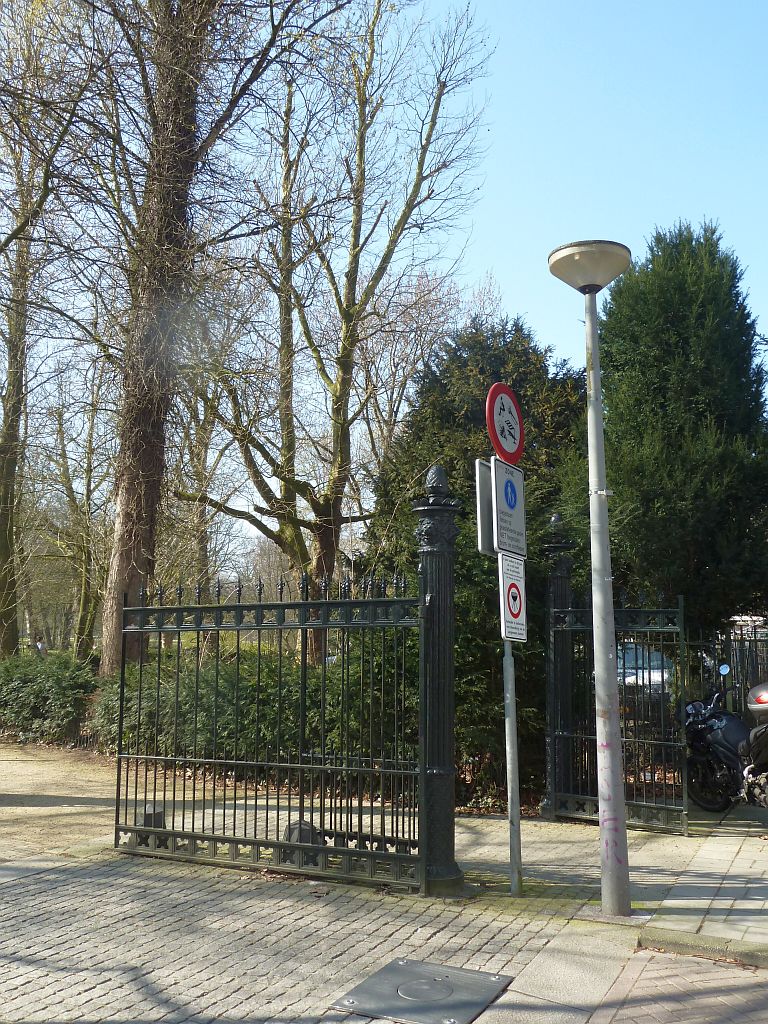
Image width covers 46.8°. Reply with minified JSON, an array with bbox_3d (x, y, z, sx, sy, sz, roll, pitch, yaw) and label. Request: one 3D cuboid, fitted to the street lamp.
[{"bbox_3d":[1.431,0.366,5.811,0.556,4.272,0.556,0,-8,0],"label":"street lamp"}]

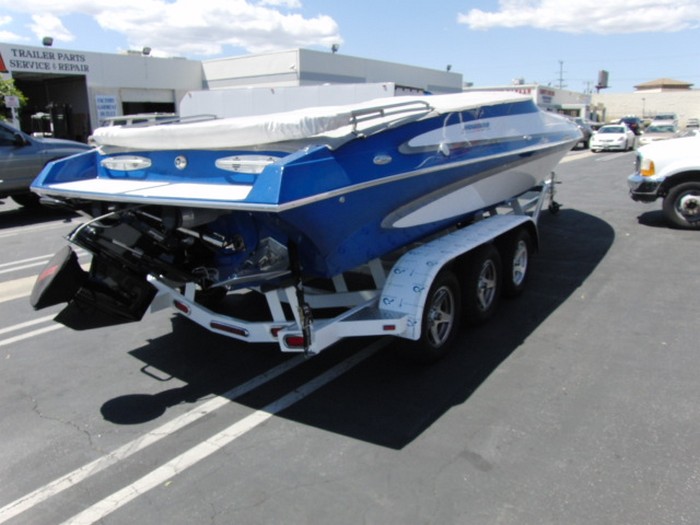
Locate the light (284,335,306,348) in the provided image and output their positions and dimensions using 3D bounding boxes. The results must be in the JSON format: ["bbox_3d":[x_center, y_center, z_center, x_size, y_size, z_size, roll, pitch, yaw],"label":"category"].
[{"bbox_3d":[-0.320,0.473,3.133,0.180,0.074,0.035,-10,7,38],"label":"light"}]

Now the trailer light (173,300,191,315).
[{"bbox_3d":[-1.288,0.346,4.025,0.180,0.070,0.035,28,29,28],"label":"trailer light"}]

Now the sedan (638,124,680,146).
[{"bbox_3d":[17.035,-6.809,28.986,1.800,1.440,4.750,9,18,32],"label":"sedan"}]

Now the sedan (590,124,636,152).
[{"bbox_3d":[14.430,-6.826,28.663,1.790,1.420,4.660,9,18,32],"label":"sedan"}]

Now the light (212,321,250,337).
[{"bbox_3d":[-0.863,0.472,3.739,0.390,0.053,0.033,9,18,35],"label":"light"}]

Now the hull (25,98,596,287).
[{"bbox_3d":[0.998,-1.216,5.984,2.570,1.390,7.859,9,18,35],"label":"hull"}]

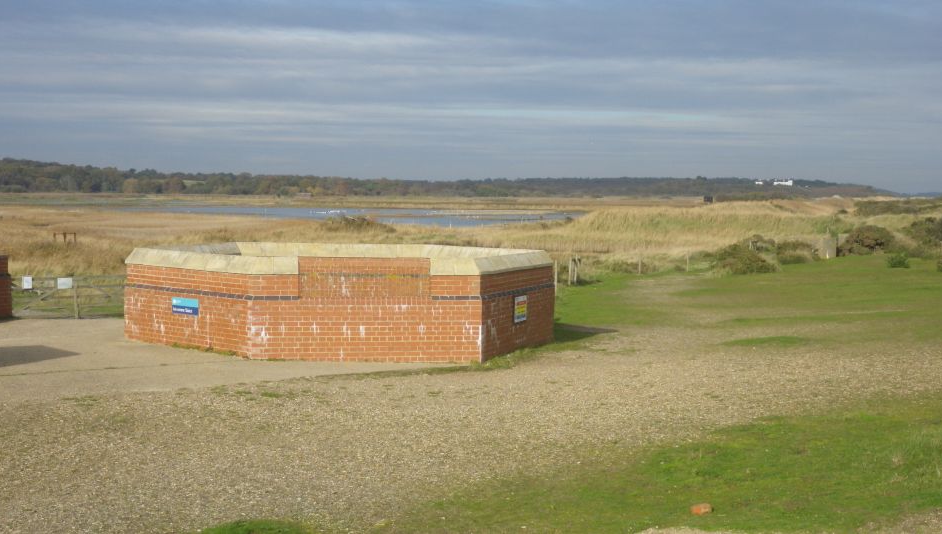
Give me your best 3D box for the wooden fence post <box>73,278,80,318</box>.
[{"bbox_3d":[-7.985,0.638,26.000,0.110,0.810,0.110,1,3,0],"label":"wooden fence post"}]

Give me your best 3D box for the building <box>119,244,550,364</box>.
[{"bbox_3d":[-2.096,0.473,21.464,7.200,1.526,5.450,0,3,-8],"label":"building"}]

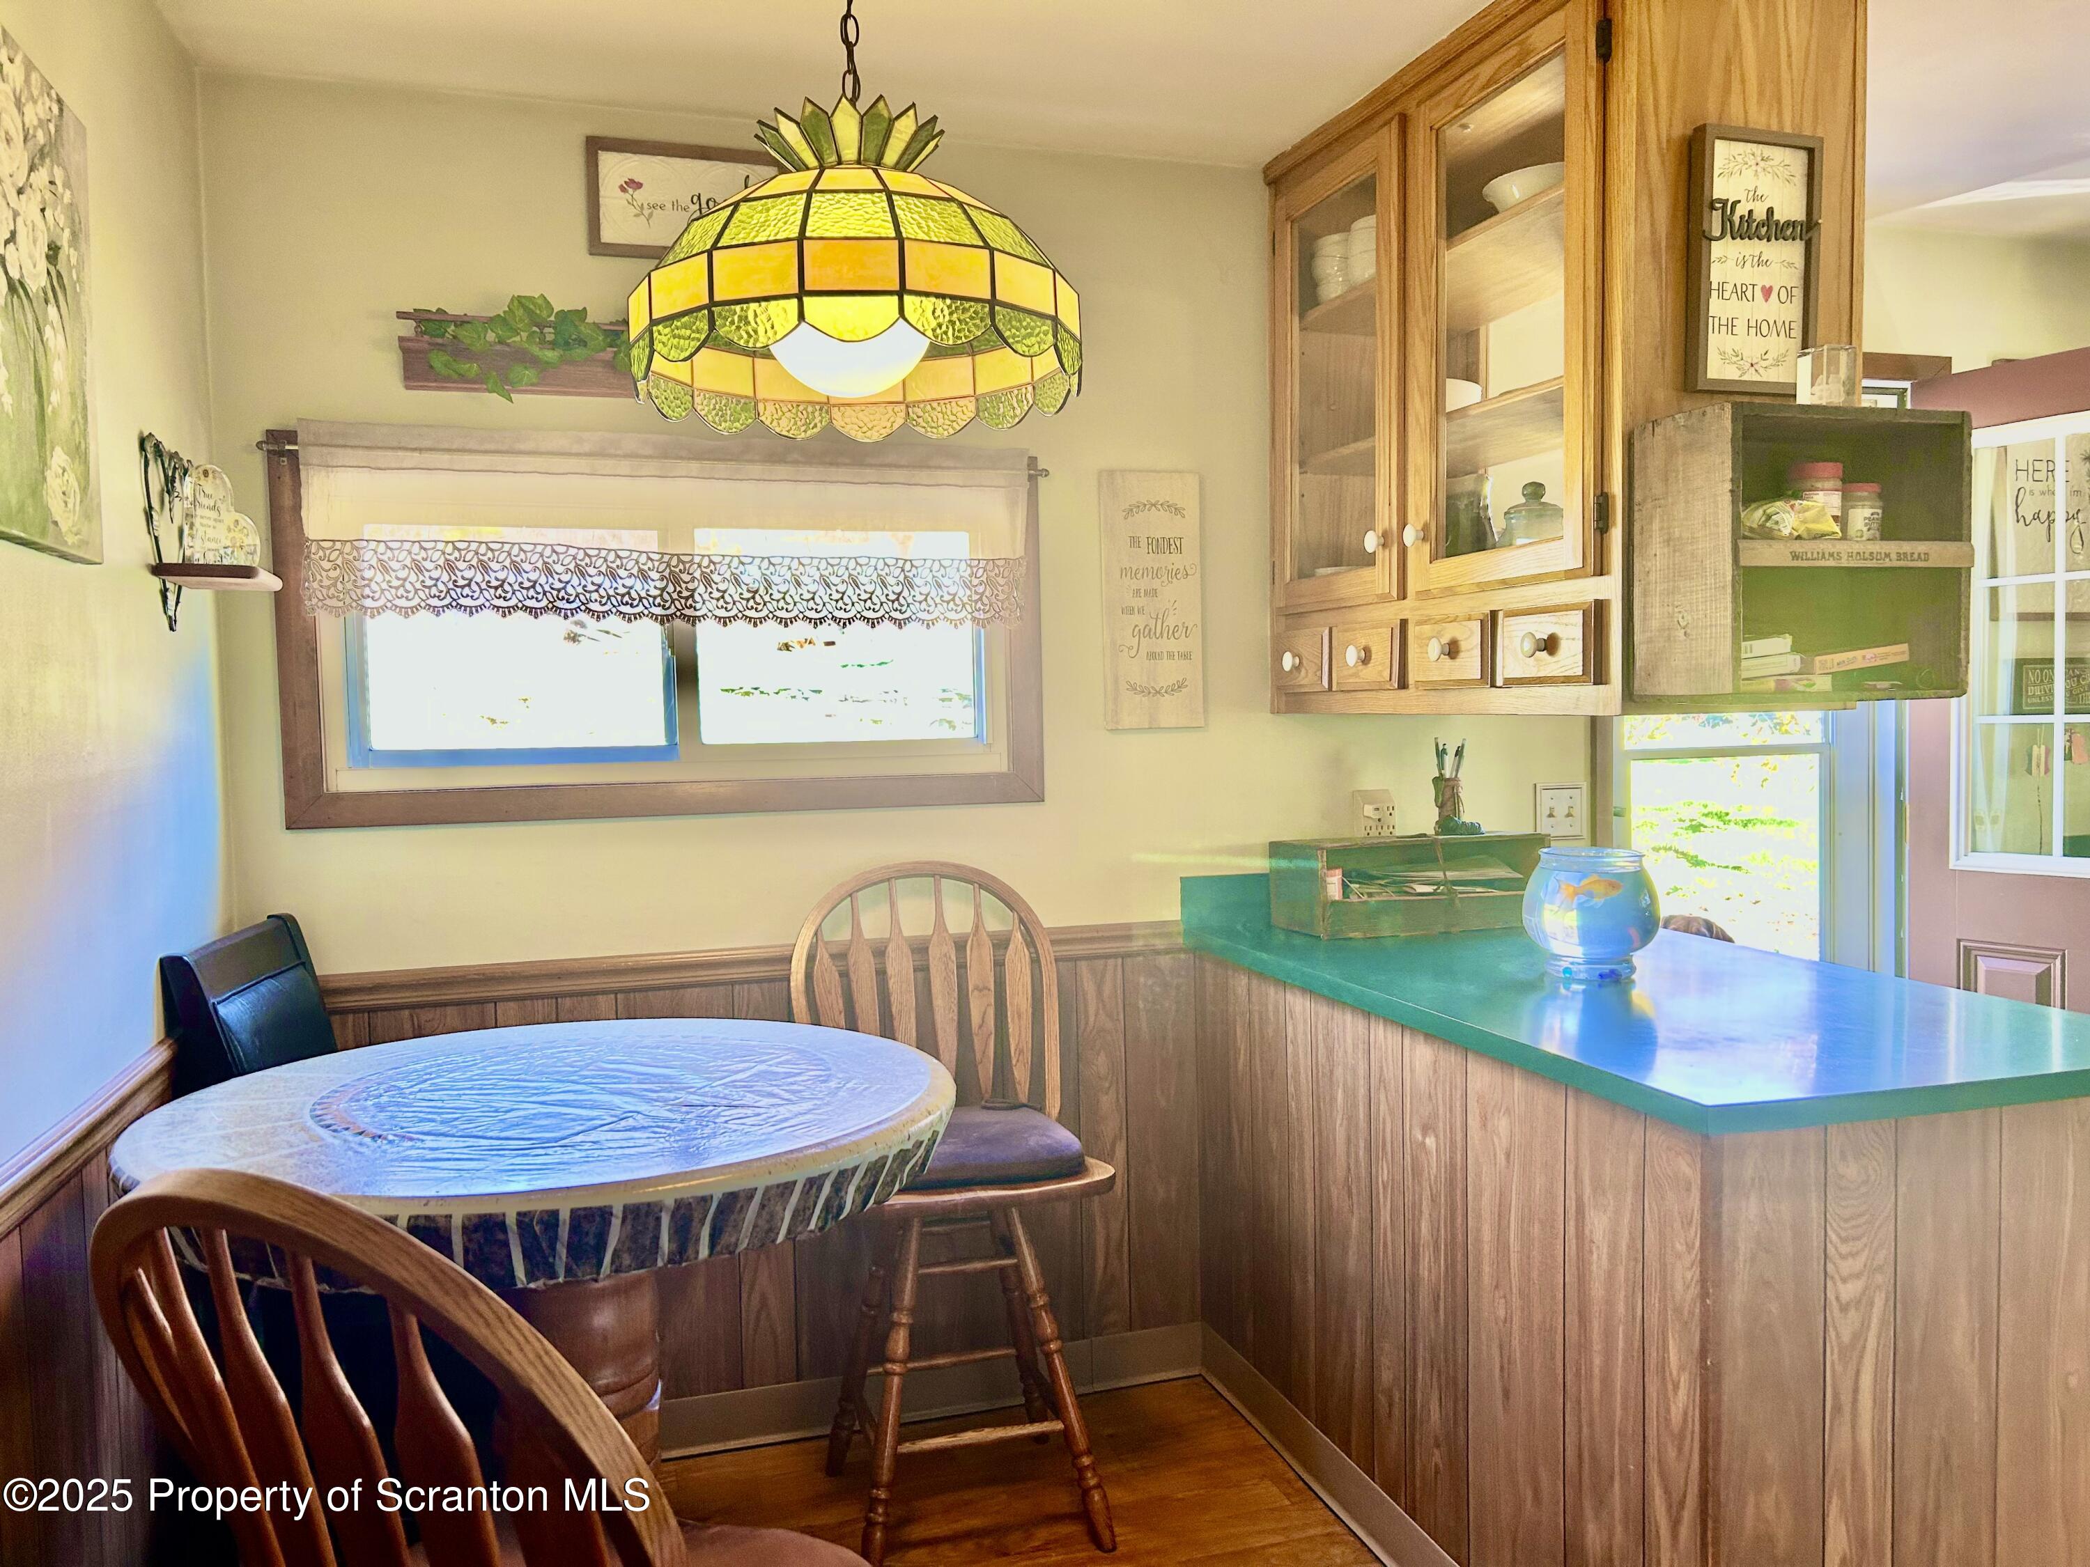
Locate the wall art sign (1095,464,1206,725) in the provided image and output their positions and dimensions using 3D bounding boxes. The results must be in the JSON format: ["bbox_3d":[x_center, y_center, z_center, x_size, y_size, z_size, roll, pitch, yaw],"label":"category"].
[{"bbox_3d":[0.213,-0.357,3.074,0.207,0.498,0.018,-2,3,-18],"label":"wall art sign"}]

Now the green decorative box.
[{"bbox_3d":[0.721,0.195,3.098,0.505,0.172,0.207,-2,3,-19],"label":"green decorative box"}]

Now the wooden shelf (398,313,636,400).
[{"bbox_3d":[-0.674,-0.728,2.722,0.820,0.117,0.110,-2,3,-18],"label":"wooden shelf"}]

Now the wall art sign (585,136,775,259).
[{"bbox_3d":[-0.625,-1.016,2.770,0.347,0.206,0.022,-2,3,-18],"label":"wall art sign"}]

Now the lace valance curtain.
[{"bbox_3d":[-0.620,-0.438,2.737,1.235,0.325,0.070,-2,3,-18],"label":"lace valance curtain"}]

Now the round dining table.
[{"bbox_3d":[-0.565,0.825,1.882,0.930,0.907,0.930,-1,3,0],"label":"round dining table"}]

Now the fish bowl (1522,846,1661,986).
[{"bbox_3d":[0.878,0.208,2.522,0.210,0.197,0.210,-1,3,0],"label":"fish bowl"}]

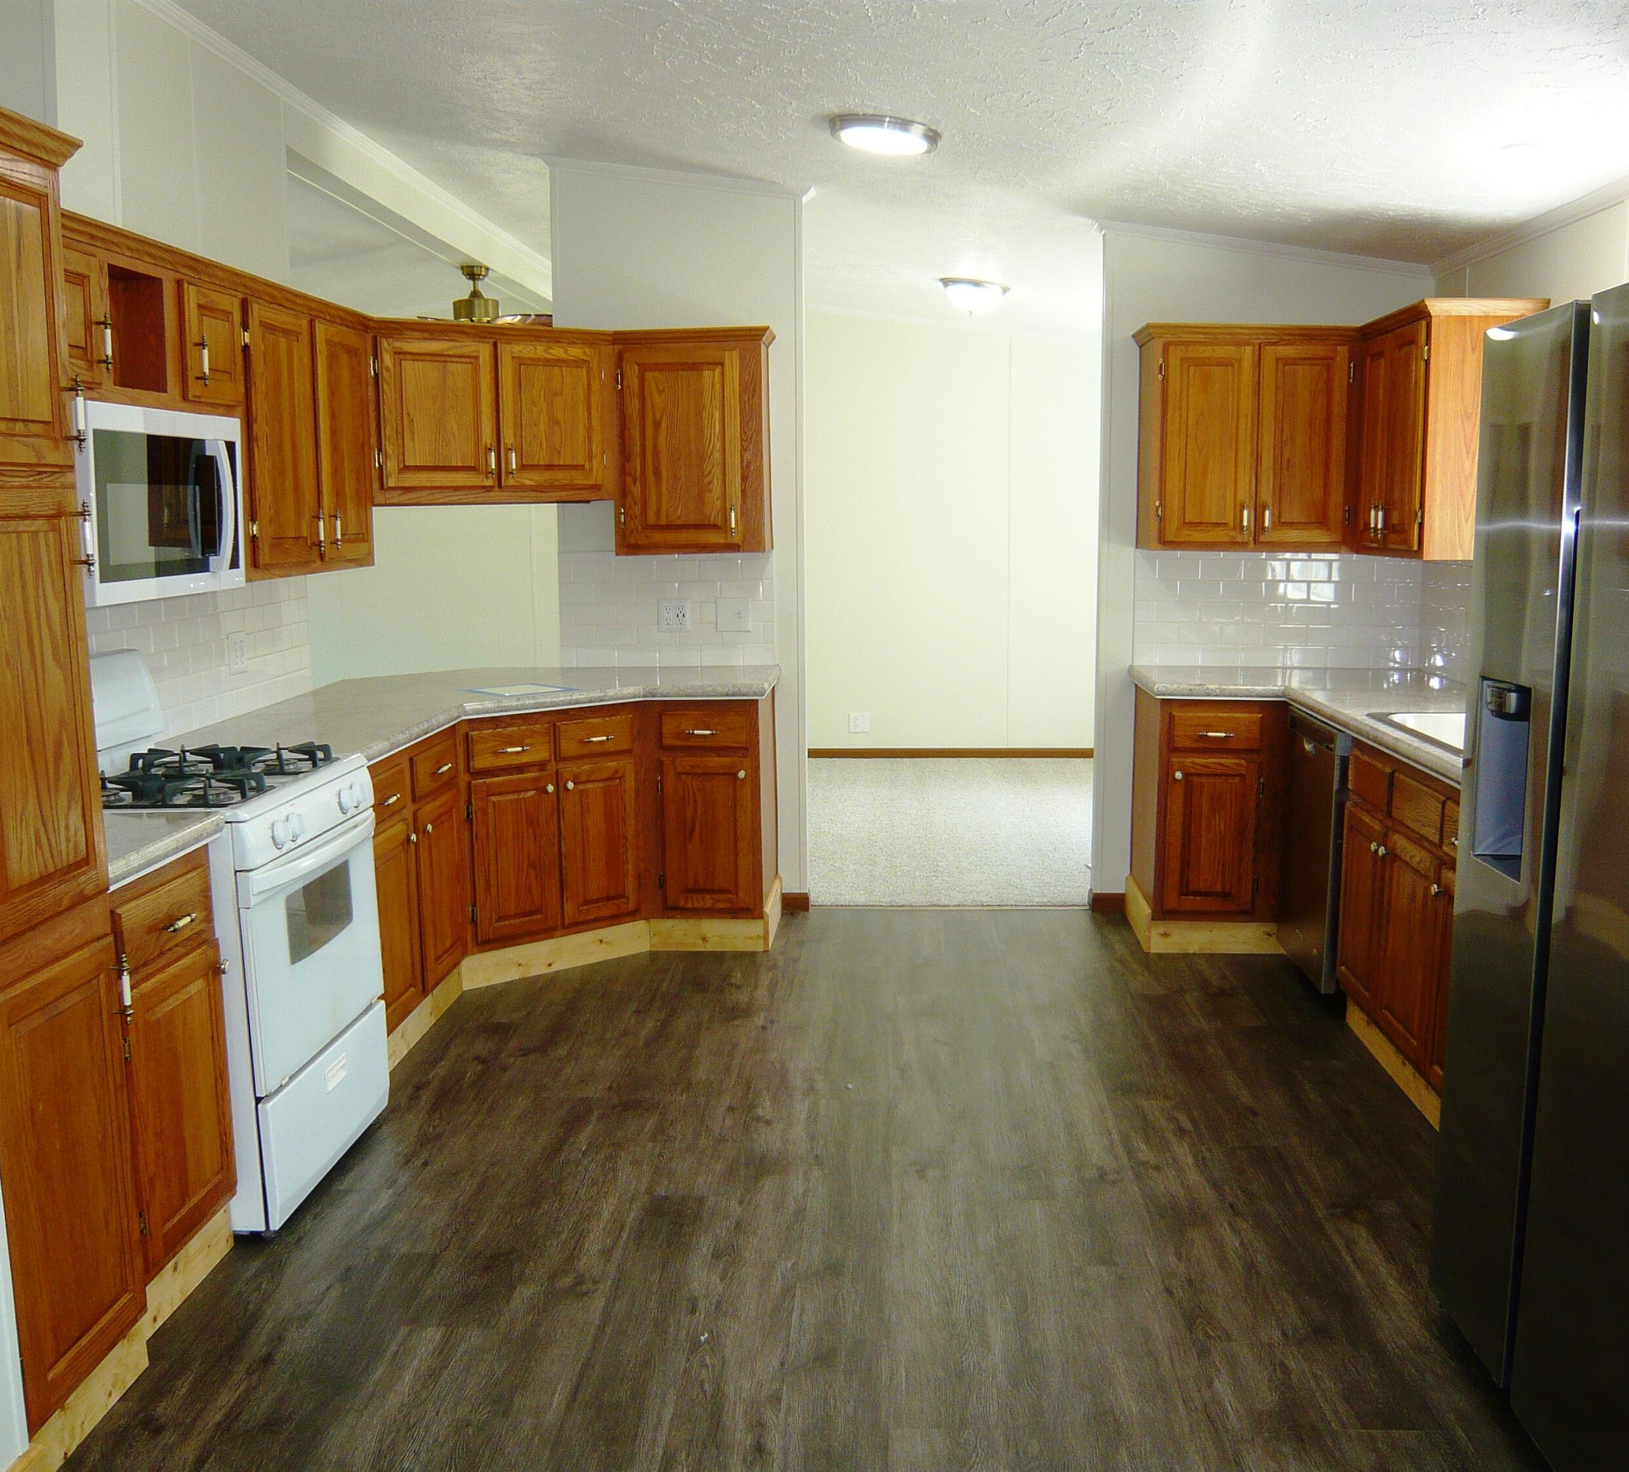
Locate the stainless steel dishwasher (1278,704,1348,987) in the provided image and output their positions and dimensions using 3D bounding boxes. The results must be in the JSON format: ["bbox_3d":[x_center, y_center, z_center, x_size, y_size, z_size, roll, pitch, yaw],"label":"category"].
[{"bbox_3d":[1.806,0.345,4.892,0.599,0.812,0.594,0,8,3],"label":"stainless steel dishwasher"}]

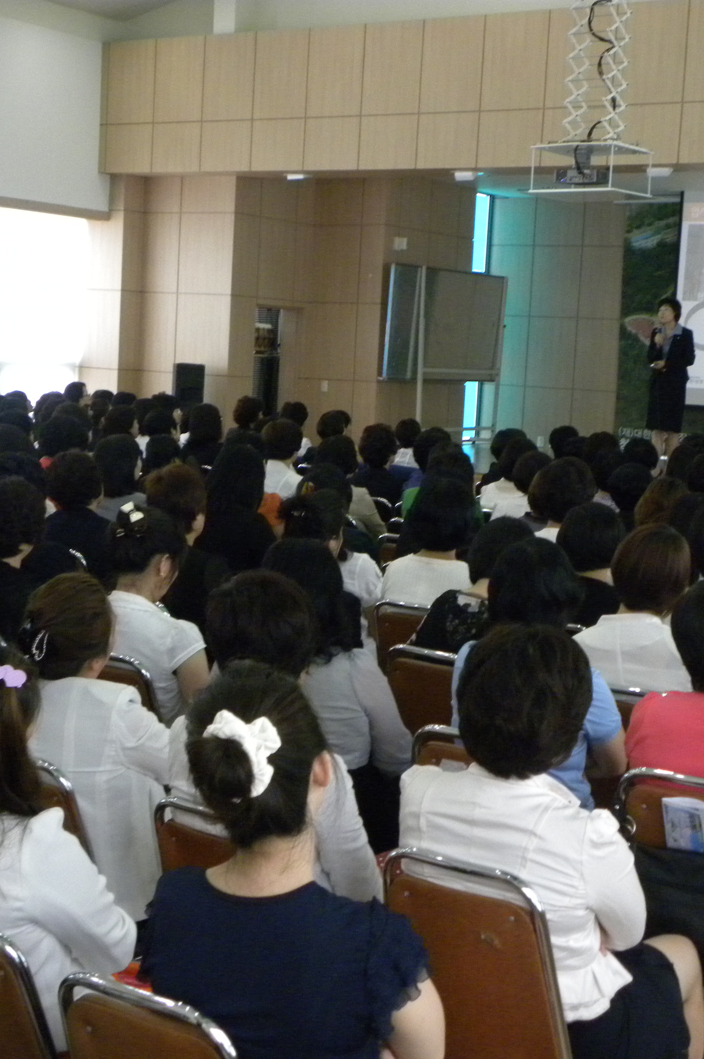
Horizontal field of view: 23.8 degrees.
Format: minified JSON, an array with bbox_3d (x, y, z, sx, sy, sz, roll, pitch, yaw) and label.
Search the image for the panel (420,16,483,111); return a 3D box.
[{"bbox_3d":[1.000,-4.592,16.534,0.715,0.913,0.030,8,8,35],"label":"panel"}]

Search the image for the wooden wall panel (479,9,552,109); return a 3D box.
[{"bbox_3d":[1.368,-3.917,14.015,0.607,0.791,0.030,7,7,33],"label":"wooden wall panel"}]

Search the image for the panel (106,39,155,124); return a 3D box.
[{"bbox_3d":[-2.130,-4.302,16.087,0.610,0.790,0.030,7,7,34],"label":"panel"}]

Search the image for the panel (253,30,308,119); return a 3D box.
[{"bbox_3d":[-0.646,-4.162,15.313,0.607,0.791,0.030,7,7,33],"label":"panel"}]

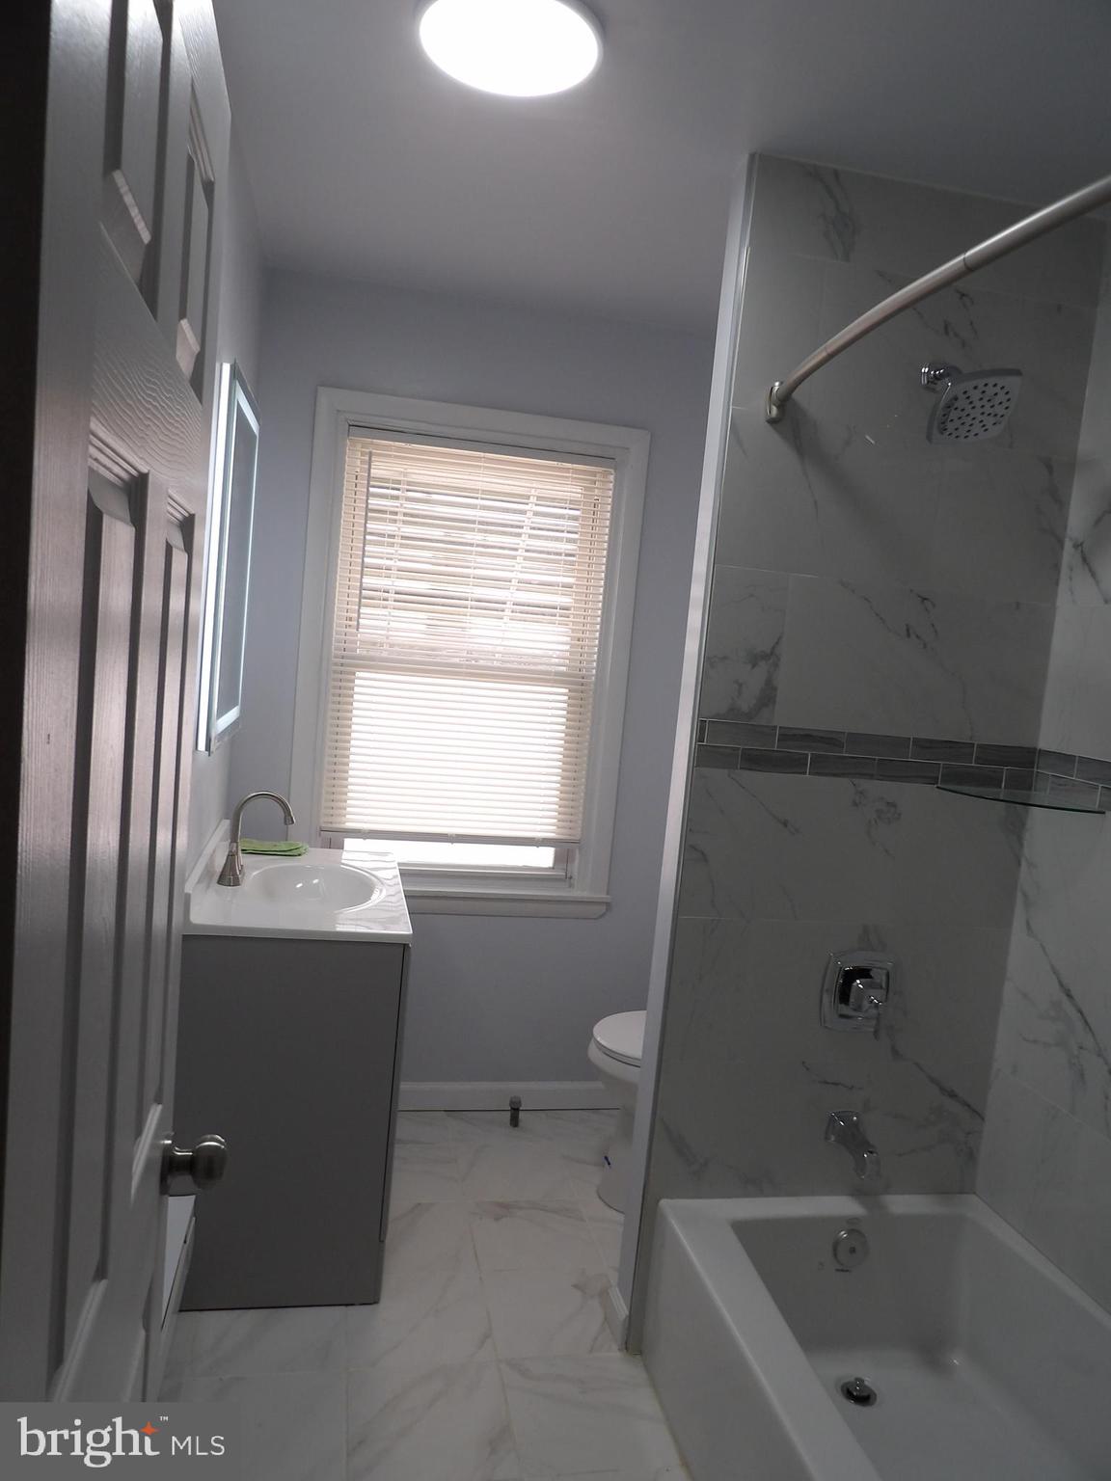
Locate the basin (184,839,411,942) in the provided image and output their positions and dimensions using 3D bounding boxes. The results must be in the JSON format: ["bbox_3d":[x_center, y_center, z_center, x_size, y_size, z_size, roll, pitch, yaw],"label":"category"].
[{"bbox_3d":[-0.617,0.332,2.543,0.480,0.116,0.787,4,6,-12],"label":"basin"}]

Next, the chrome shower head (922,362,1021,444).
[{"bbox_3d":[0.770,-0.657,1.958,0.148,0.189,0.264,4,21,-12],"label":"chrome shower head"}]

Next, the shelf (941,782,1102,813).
[{"bbox_3d":[0.947,0.121,2.104,0.230,0.011,0.225,4,6,-12],"label":"shelf"}]

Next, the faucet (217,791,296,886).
[{"bbox_3d":[-0.716,0.236,2.469,0.174,0.231,0.060,4,6,-12],"label":"faucet"}]

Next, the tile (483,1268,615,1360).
[{"bbox_3d":[-0.003,1.296,2.324,0.293,0.010,0.302,4,6,-12],"label":"tile"}]

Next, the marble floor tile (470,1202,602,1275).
[{"bbox_3d":[-0.057,1.262,2.620,0.305,0.010,0.302,4,6,-12],"label":"marble floor tile"}]

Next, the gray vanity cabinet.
[{"bbox_3d":[-0.658,0.787,2.586,0.476,0.828,0.772,4,6,-12],"label":"gray vanity cabinet"}]

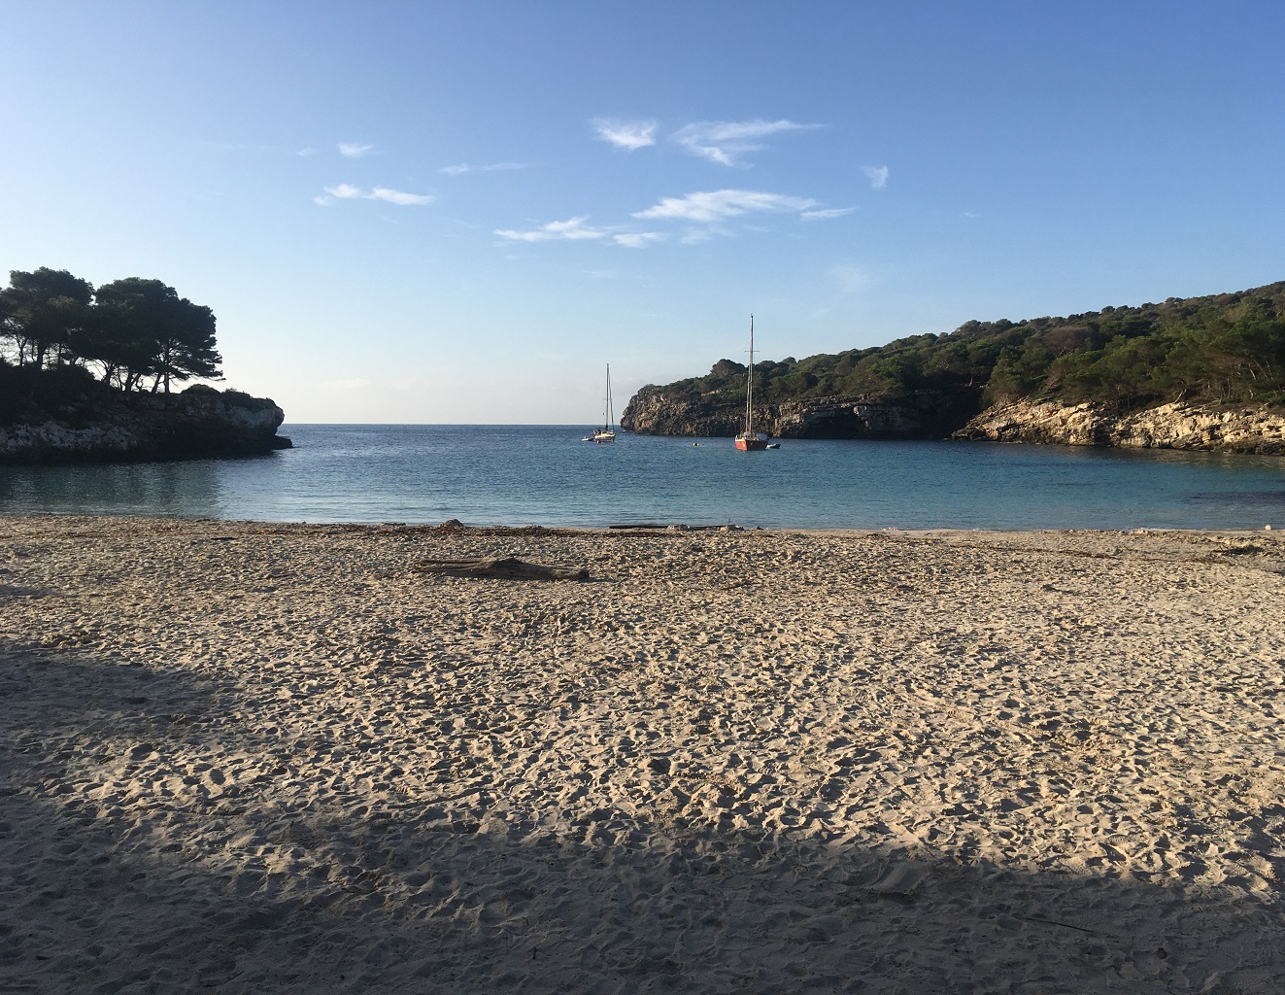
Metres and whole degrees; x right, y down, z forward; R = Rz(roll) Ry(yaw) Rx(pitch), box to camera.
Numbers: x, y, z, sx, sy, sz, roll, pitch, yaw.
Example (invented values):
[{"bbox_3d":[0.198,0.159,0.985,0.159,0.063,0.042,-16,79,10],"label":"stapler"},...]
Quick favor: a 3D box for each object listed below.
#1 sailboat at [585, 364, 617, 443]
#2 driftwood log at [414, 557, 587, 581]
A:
[{"bbox_3d":[-5.500,-14.400,169.000,3.000,12.000,9.300,-1,4,-14],"label":"sailboat"},{"bbox_3d":[-1.770,0.890,13.900,2.150,0.270,0.500,1,4,17],"label":"driftwood log"}]

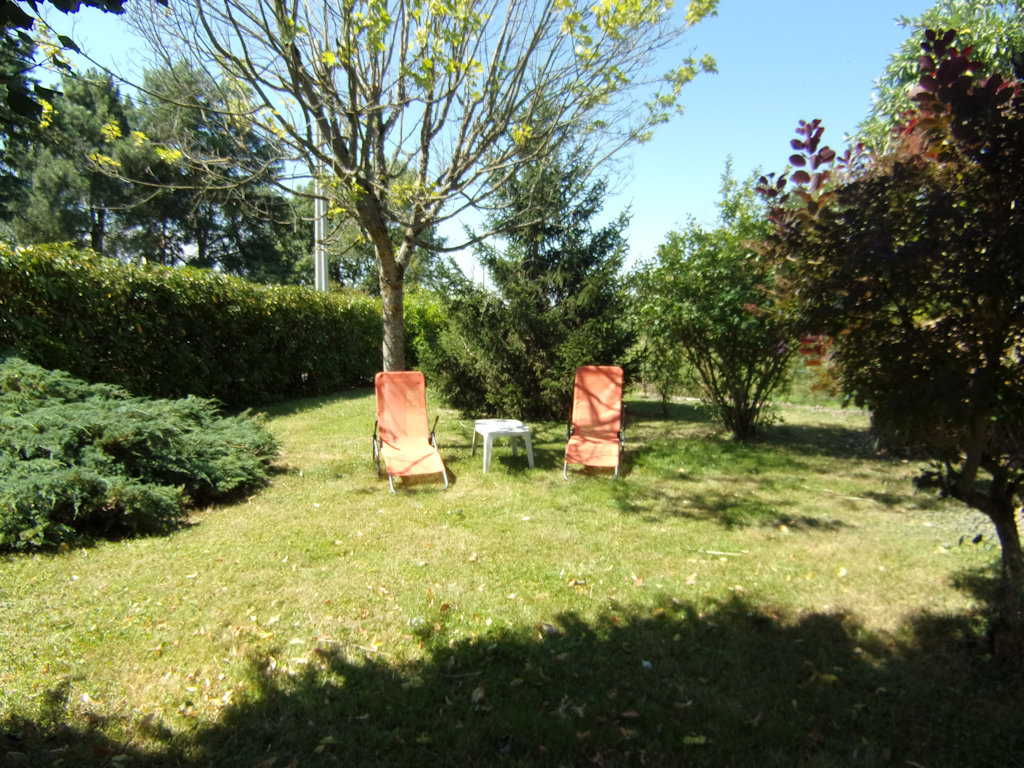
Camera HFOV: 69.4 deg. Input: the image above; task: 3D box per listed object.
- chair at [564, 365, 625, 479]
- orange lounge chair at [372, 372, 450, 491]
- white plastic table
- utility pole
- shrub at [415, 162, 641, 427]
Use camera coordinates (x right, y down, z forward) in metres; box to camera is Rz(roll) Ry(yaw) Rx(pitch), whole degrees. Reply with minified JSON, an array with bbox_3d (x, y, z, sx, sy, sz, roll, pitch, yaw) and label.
[{"bbox_3d":[0.838,0.370,7.421,0.600,1.030,0.980,1,5,11],"label":"chair"},{"bbox_3d":[-0.958,0.408,6.980,0.600,1.030,0.980,-2,5,-18],"label":"orange lounge chair"},{"bbox_3d":[-0.100,0.653,7.736,0.500,0.410,0.500,-1,5,-16],"label":"white plastic table"},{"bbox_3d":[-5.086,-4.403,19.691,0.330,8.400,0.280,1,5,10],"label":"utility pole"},{"bbox_3d":[0.258,-1.649,12.303,3.600,4.250,3.400,0,5,0],"label":"shrub"}]

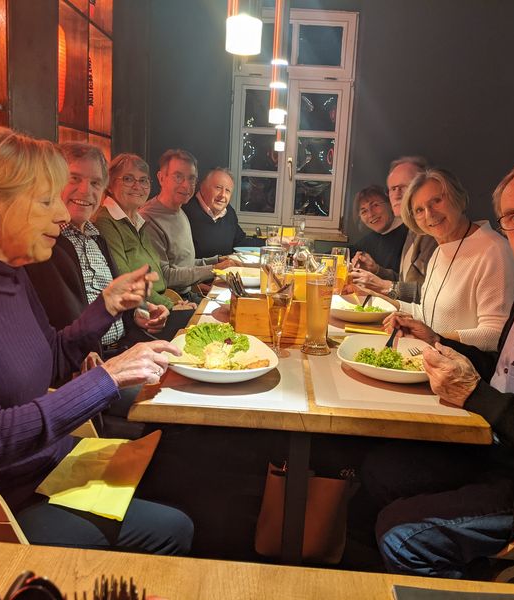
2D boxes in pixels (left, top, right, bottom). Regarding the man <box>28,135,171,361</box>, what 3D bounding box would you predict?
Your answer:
[{"bbox_3d":[-0.432,0.152,1.939,0.740,1.280,0.550,9,12,30],"label":"man"}]

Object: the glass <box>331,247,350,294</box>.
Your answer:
[{"bbox_3d":[0.343,-0.121,2.547,0.073,0.183,0.073,3,10,0],"label":"glass"}]

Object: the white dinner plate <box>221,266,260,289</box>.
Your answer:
[{"bbox_3d":[-0.021,-0.091,2.655,0.260,0.050,0.260,3,10,-1],"label":"white dinner plate"}]

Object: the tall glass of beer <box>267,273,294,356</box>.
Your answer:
[{"bbox_3d":[0.060,0.035,1.558,0.064,0.194,0.064,3,10,0],"label":"tall glass of beer"}]

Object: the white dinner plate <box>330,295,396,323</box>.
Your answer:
[{"bbox_3d":[0.331,0.030,2.075,0.260,0.050,0.260,3,10,0],"label":"white dinner plate"}]

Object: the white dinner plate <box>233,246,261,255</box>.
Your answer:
[{"bbox_3d":[-0.016,-0.308,3.906,0.260,0.040,0.260,3,10,-1],"label":"white dinner plate"}]

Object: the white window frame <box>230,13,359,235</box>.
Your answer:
[{"bbox_3d":[0.246,-1.287,4.564,0.878,1.544,0.120,3,10,0],"label":"white window frame"}]

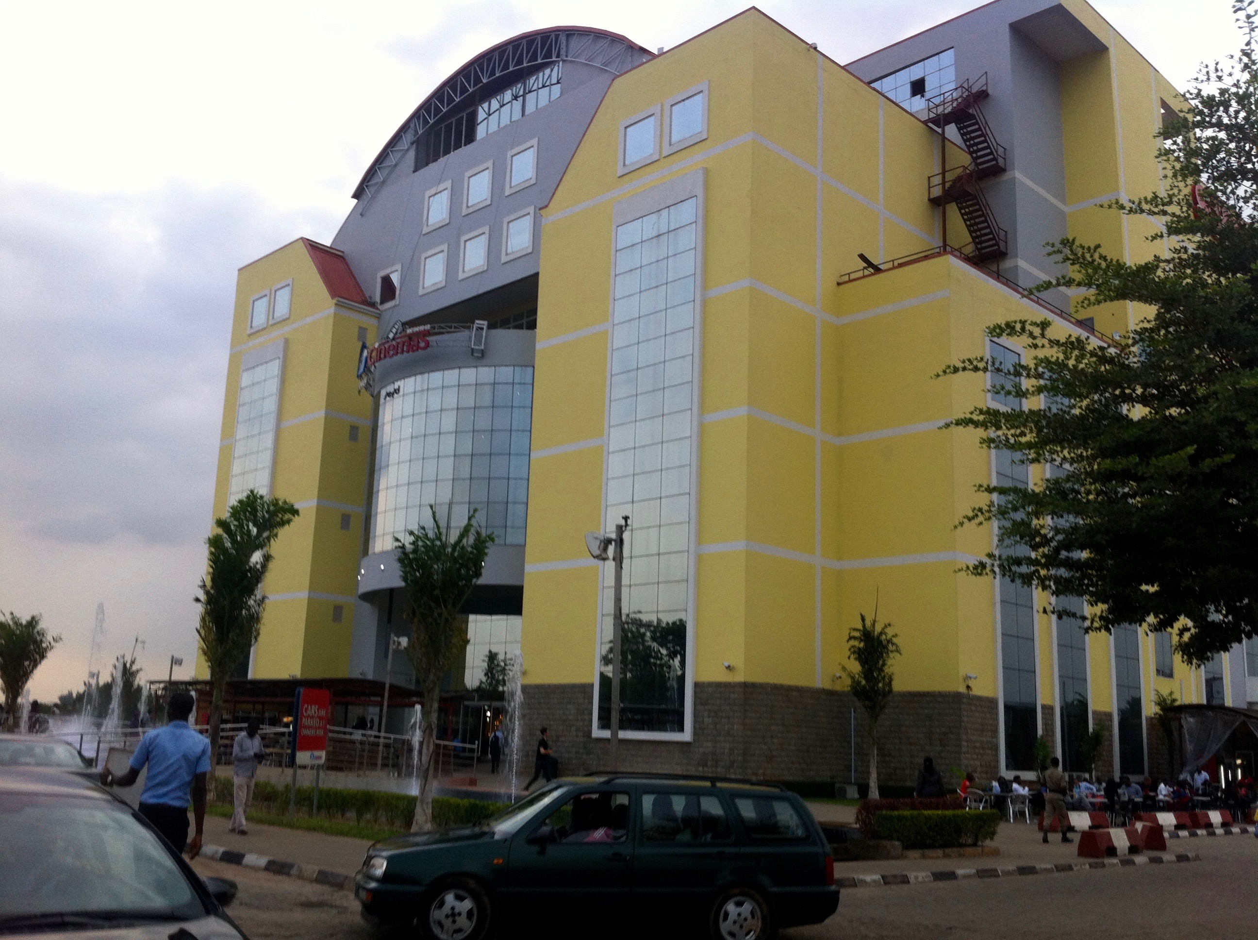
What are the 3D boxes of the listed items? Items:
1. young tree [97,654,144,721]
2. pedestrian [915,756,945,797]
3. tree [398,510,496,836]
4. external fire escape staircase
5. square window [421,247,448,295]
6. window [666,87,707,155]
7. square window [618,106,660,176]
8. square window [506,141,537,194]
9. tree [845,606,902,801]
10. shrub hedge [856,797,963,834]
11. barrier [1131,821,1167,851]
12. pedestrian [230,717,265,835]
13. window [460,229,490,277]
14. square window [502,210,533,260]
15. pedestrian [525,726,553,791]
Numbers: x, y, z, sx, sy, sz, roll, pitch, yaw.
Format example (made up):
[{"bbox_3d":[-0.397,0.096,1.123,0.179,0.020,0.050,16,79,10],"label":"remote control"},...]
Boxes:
[{"bbox_3d":[-25.367,11.736,63.777,2.100,4.932,2.100,2,-12,0],"label":"young tree"},{"bbox_3d":[6.355,6.888,26.814,0.550,1.680,0.380,1,-13,6],"label":"pedestrian"},{"bbox_3d":[-3.277,3.388,22.029,1.500,5.554,1.500,2,-12,0],"label":"tree"},{"bbox_3d":[15.994,-14.491,60.120,3.720,10.490,2.067,13,-17,-42],"label":"external fire escape staircase"},{"bbox_3d":[-10.871,-11.149,70.842,0.200,2.500,2.500,13,-17,-42],"label":"square window"},{"bbox_3d":[2.386,-14.597,52.921,0.200,2.598,2.510,13,-17,-42],"label":"window"},{"bbox_3d":[0.425,-12.906,49.796,2.266,2.348,0.200,-11,-18,44],"label":"square window"},{"bbox_3d":[-5.580,-15.818,66.328,0.200,2.500,2.500,13,-17,-42],"label":"square window"},{"bbox_3d":[8.026,7.656,41.906,1.950,6.275,1.950,-1,-13,11],"label":"tree"},{"bbox_3d":[5.518,6.802,25.047,0.650,0.700,3.300,-10,-17,43],"label":"shrub hedge"},{"bbox_3d":[10.143,7.171,24.941,0.470,0.480,1.150,1,-12,5],"label":"barrier"},{"bbox_3d":[-5.997,4.805,20.032,0.480,1.749,0.380,11,-15,-36],"label":"pedestrian"},{"bbox_3d":[-7.502,-10.508,61.629,2.163,2.235,0.200,-11,-18,44],"label":"window"},{"bbox_3d":[-5.135,-10.889,58.881,2.100,2.200,0.200,-10,-17,44],"label":"square window"},{"bbox_3d":[-2.495,7.863,34.704,0.800,1.703,0.500,-2,-13,18],"label":"pedestrian"}]

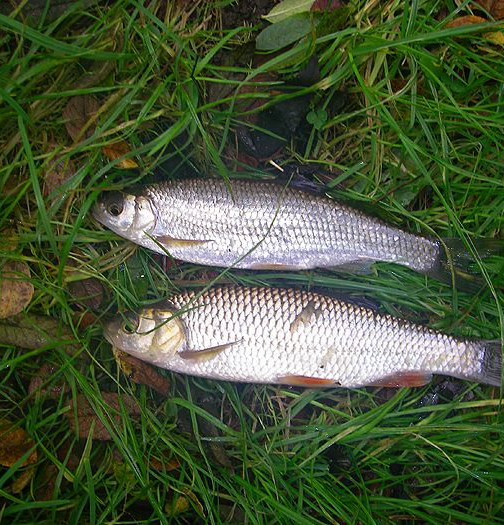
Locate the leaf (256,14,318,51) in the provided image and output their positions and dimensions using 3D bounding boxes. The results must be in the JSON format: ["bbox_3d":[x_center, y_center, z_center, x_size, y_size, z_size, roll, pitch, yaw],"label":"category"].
[{"bbox_3d":[0.035,-0.219,0.730,0.069,0.010,0.029,-25,72,-9],"label":"leaf"}]

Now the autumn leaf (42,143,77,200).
[{"bbox_3d":[-0.140,-0.065,0.559,0.025,0.009,0.046,-11,74,-3],"label":"autumn leaf"}]

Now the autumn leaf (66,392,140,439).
[{"bbox_3d":[-0.099,0.101,0.509,0.051,0.010,0.030,-3,74,-1],"label":"autumn leaf"}]

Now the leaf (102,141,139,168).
[{"bbox_3d":[-0.096,-0.078,0.558,0.033,0.009,0.013,35,77,9],"label":"leaf"}]

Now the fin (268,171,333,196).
[{"bbox_3d":[0.035,-0.056,0.548,0.044,0.008,0.014,24,75,7],"label":"fin"}]

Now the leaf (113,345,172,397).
[{"bbox_3d":[-0.072,0.071,0.515,0.048,0.010,0.021,33,77,9],"label":"leaf"}]

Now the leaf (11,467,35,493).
[{"bbox_3d":[-0.149,0.141,0.499,0.008,0.007,0.021,40,78,10],"label":"leaf"}]

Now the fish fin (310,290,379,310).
[{"bbox_3d":[0.074,0.031,0.612,0.054,0.006,0.016,11,70,4],"label":"fish fin"}]

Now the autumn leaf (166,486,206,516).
[{"bbox_3d":[-0.051,0.181,0.581,0.031,0.012,0.021,-3,70,-1],"label":"autumn leaf"}]

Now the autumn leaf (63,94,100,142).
[{"bbox_3d":[-0.126,-0.106,0.570,0.028,0.009,0.042,0,74,0],"label":"autumn leaf"}]

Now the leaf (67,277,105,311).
[{"bbox_3d":[-0.138,0.026,0.642,0.031,0.010,0.030,0,70,0],"label":"leaf"}]

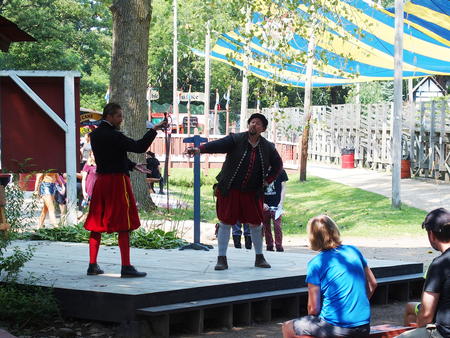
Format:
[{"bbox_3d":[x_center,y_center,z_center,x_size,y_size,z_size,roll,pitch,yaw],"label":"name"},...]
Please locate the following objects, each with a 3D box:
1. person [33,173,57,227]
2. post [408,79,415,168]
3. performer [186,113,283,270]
[{"bbox_3d":[-3.846,0.467,26.000,0.550,1.650,0.420,-1,1,-30],"label":"person"},{"bbox_3d":[7.415,-1.786,47.500,0.200,3.750,0.200,0,1,0],"label":"post"},{"bbox_3d":[0.106,0.249,13.350,1.050,1.760,0.680,0,1,13],"label":"performer"}]

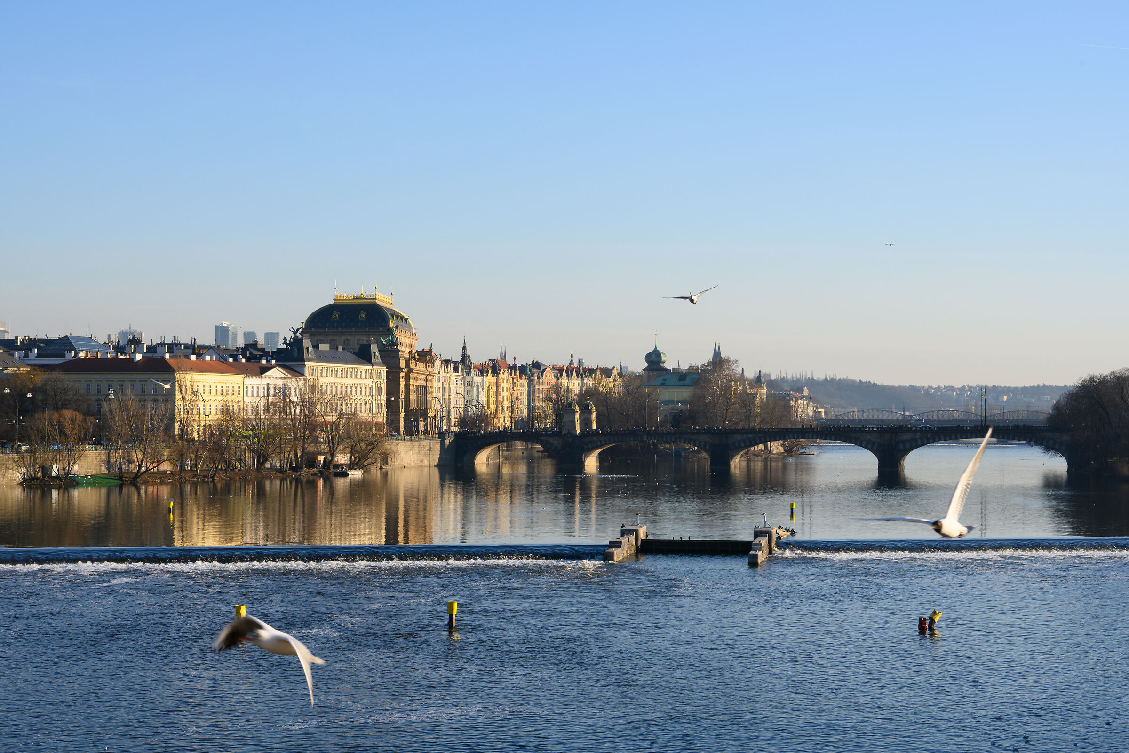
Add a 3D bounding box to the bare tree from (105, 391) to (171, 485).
[{"bbox_3d":[-82.957,11.843,427.000,12.700,17.510,11.430,0,-1,0],"label":"bare tree"}]

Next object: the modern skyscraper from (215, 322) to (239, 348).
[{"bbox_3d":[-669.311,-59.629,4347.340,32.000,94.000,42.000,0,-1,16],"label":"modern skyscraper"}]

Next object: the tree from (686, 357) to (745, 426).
[{"bbox_3d":[54.411,8.362,785.000,20.820,29.980,18.740,0,-1,0],"label":"tree"}]

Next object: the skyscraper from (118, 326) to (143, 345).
[{"bbox_3d":[-851.484,-54.410,4305.547,44.000,92.000,40.000,0,-1,16],"label":"skyscraper"}]

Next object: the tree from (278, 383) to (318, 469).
[{"bbox_3d":[-60.310,11.188,497.000,8.990,19.580,8.090,0,-1,0],"label":"tree"}]

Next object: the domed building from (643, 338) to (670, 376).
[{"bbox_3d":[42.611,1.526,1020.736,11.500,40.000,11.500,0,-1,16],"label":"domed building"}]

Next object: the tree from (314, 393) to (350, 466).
[{"bbox_3d":[-53.998,12.608,510.000,8.610,17.430,7.750,0,-1,0],"label":"tree"}]

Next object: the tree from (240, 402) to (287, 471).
[{"bbox_3d":[-66.865,13.241,488.000,10.390,15.500,9.350,0,-1,0],"label":"tree"}]

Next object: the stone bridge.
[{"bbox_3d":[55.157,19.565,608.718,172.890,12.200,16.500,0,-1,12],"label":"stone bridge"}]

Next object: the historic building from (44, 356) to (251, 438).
[{"bbox_3d":[-102.470,5.857,544.333,33.500,19.500,35.000,0,-1,20],"label":"historic building"}]

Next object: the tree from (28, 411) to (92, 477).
[{"bbox_3d":[-97.425,12.984,425.000,12.300,13.330,11.070,0,-1,0],"label":"tree"}]

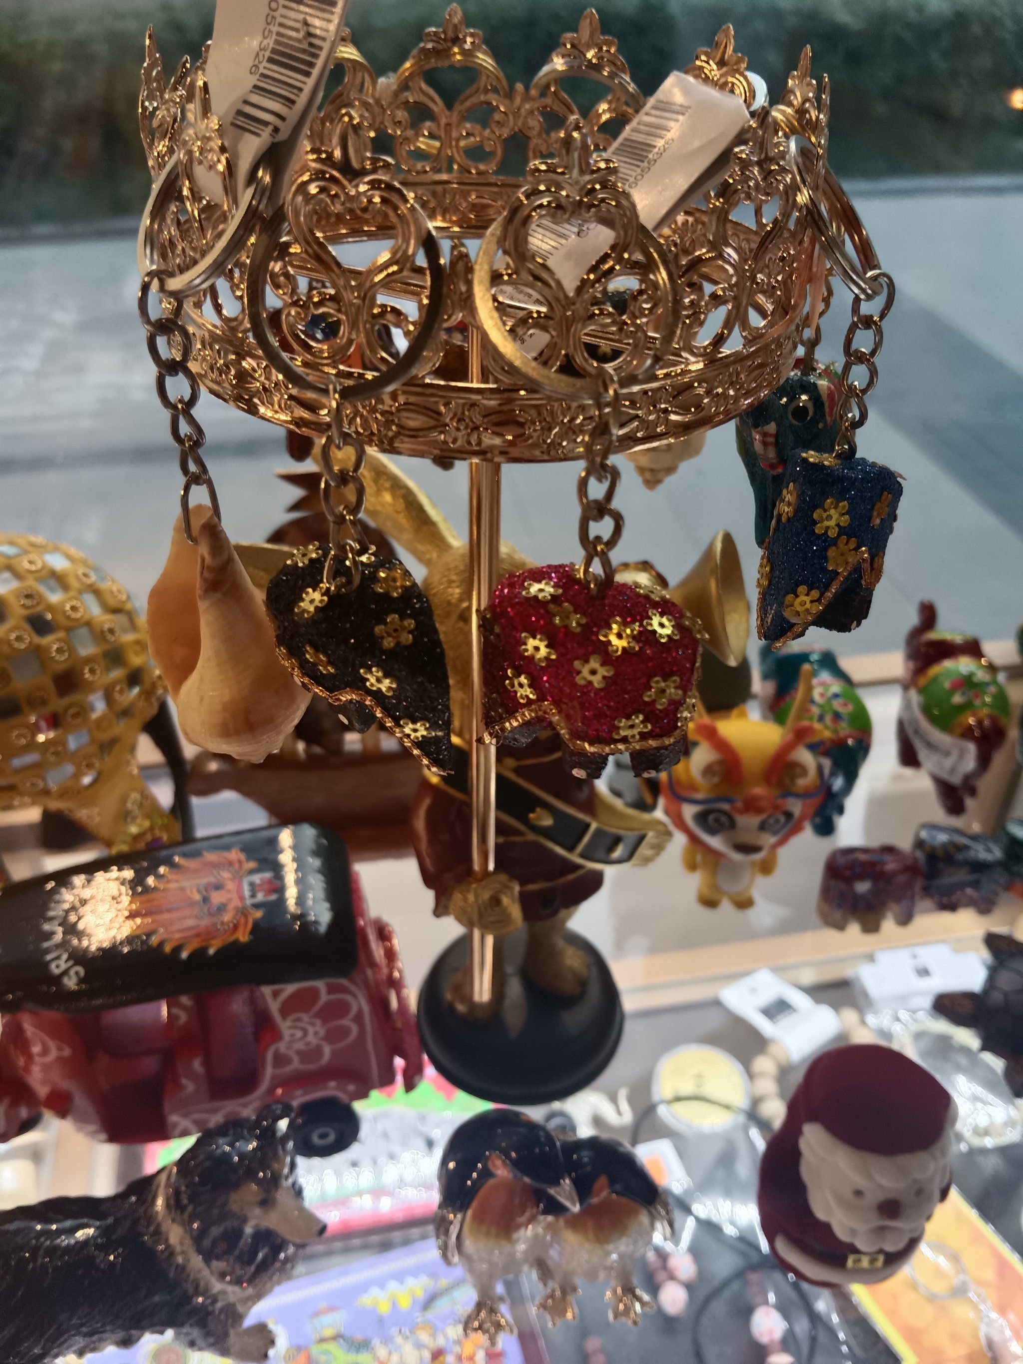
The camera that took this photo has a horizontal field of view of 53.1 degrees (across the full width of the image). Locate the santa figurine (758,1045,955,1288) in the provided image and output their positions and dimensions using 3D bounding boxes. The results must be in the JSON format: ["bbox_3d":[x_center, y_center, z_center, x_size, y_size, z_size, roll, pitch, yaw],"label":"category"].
[{"bbox_3d":[0.105,0.144,0.301,0.056,0.080,0.052,1,39,-2],"label":"santa figurine"}]

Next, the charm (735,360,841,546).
[{"bbox_3d":[0.067,-0.058,0.249,0.028,0.036,0.018,-24,46,-29],"label":"charm"}]

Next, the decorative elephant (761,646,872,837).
[{"bbox_3d":[0.138,0.023,0.457,0.032,0.072,0.063,-13,42,-18],"label":"decorative elephant"}]

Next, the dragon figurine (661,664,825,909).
[{"bbox_3d":[0.086,0.040,0.386,0.062,0.108,0.054,3,38,2],"label":"dragon figurine"}]

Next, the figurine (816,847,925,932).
[{"bbox_3d":[0.147,0.082,0.416,0.038,0.032,0.022,-3,39,-6],"label":"figurine"}]

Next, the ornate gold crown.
[{"bbox_3d":[-0.004,-0.093,0.197,0.124,0.050,0.124,2,39,0],"label":"ornate gold crown"}]

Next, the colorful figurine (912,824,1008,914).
[{"bbox_3d":[0.192,0.076,0.425,0.038,0.033,0.022,5,39,4],"label":"colorful figurine"}]

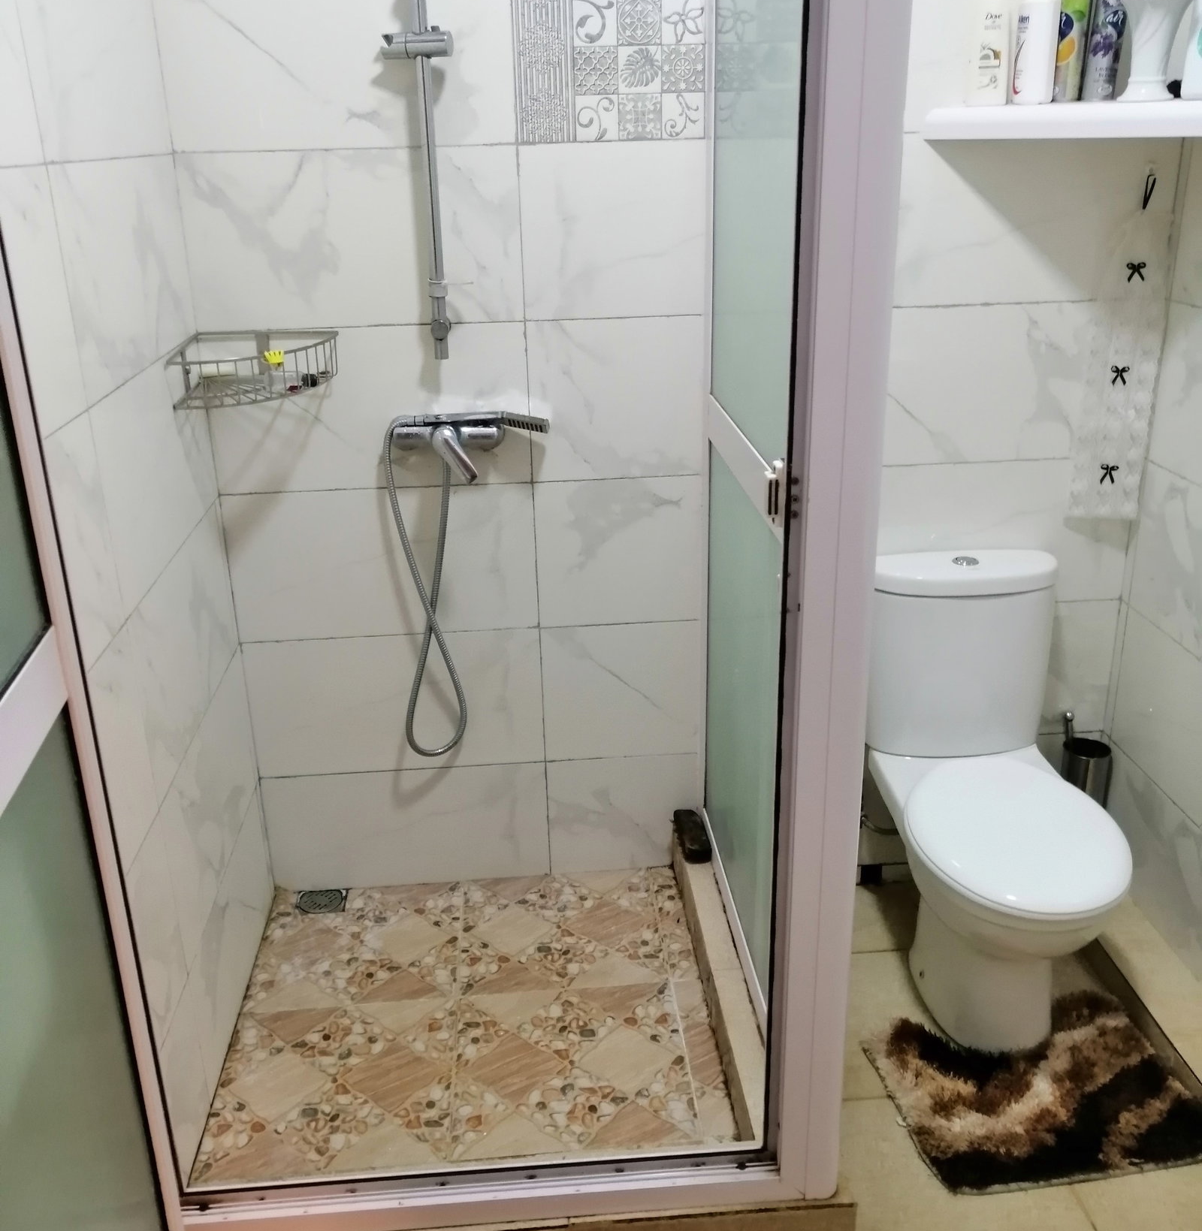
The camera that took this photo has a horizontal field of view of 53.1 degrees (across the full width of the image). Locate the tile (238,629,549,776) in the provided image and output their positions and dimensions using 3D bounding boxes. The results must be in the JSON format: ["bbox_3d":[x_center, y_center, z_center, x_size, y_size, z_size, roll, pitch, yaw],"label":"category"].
[{"bbox_3d":[-0.415,0.178,2.458,0.595,0.302,0.010,-3,22,-3],"label":"tile"}]

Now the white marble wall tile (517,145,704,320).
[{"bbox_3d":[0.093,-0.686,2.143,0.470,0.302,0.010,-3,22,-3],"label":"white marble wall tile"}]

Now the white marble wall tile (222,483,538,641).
[{"bbox_3d":[-0.417,-0.100,2.326,0.583,0.300,0.010,-3,22,-4],"label":"white marble wall tile"}]

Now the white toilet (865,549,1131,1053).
[{"bbox_3d":[0.733,0.363,2.233,0.370,0.808,0.690,-3,22,-3],"label":"white toilet"}]

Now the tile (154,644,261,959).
[{"bbox_3d":[-0.692,0.309,2.156,0.010,0.302,0.610,-3,22,-3],"label":"tile"}]

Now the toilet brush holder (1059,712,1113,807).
[{"bbox_3d":[1.020,0.363,2.560,0.102,0.354,0.100,-3,22,-4],"label":"toilet brush holder"}]

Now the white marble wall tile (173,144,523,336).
[{"bbox_3d":[-0.430,-0.655,2.099,0.583,0.300,0.010,-3,22,-4],"label":"white marble wall tile"}]

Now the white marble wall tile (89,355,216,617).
[{"bbox_3d":[-0.699,-0.250,1.928,0.010,0.302,0.610,-3,22,-3],"label":"white marble wall tile"}]

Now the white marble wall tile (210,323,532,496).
[{"bbox_3d":[-0.423,-0.378,2.213,0.583,0.300,0.010,-3,22,-4],"label":"white marble wall tile"}]

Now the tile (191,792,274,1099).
[{"bbox_3d":[-0.676,0.573,2.244,0.010,0.272,0.610,-3,22,-4],"label":"tile"}]

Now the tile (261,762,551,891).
[{"bbox_3d":[-0.409,0.448,2.569,0.598,0.281,0.010,-3,22,-3],"label":"tile"}]

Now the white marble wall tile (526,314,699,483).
[{"bbox_3d":[0.101,-0.407,2.257,0.470,0.302,0.010,-3,22,-3],"label":"white marble wall tile"}]

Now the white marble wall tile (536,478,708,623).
[{"bbox_3d":[0.172,-0.129,2.364,0.600,0.300,0.010,-3,22,-4],"label":"white marble wall tile"}]

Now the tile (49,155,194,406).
[{"bbox_3d":[-0.701,-0.523,1.794,0.010,0.300,0.610,-3,22,-4],"label":"tile"}]

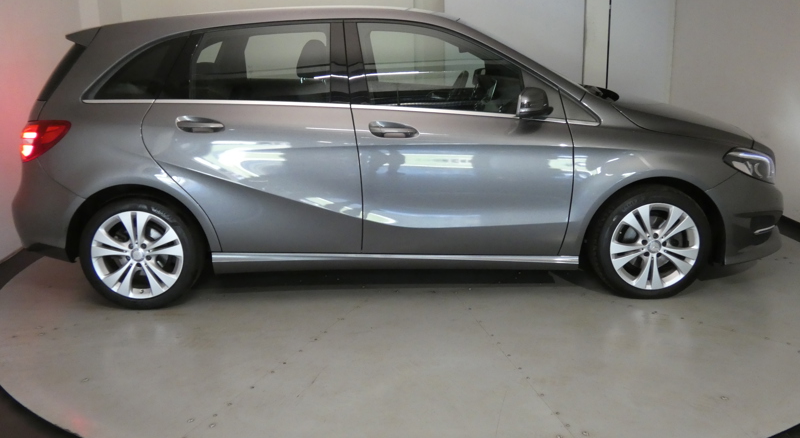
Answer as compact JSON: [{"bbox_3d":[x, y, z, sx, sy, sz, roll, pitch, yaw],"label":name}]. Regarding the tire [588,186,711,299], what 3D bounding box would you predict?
[{"bbox_3d":[1.334,0.121,3.968,0.627,0.622,0.225,-1,13,-1],"label":"tire"}]

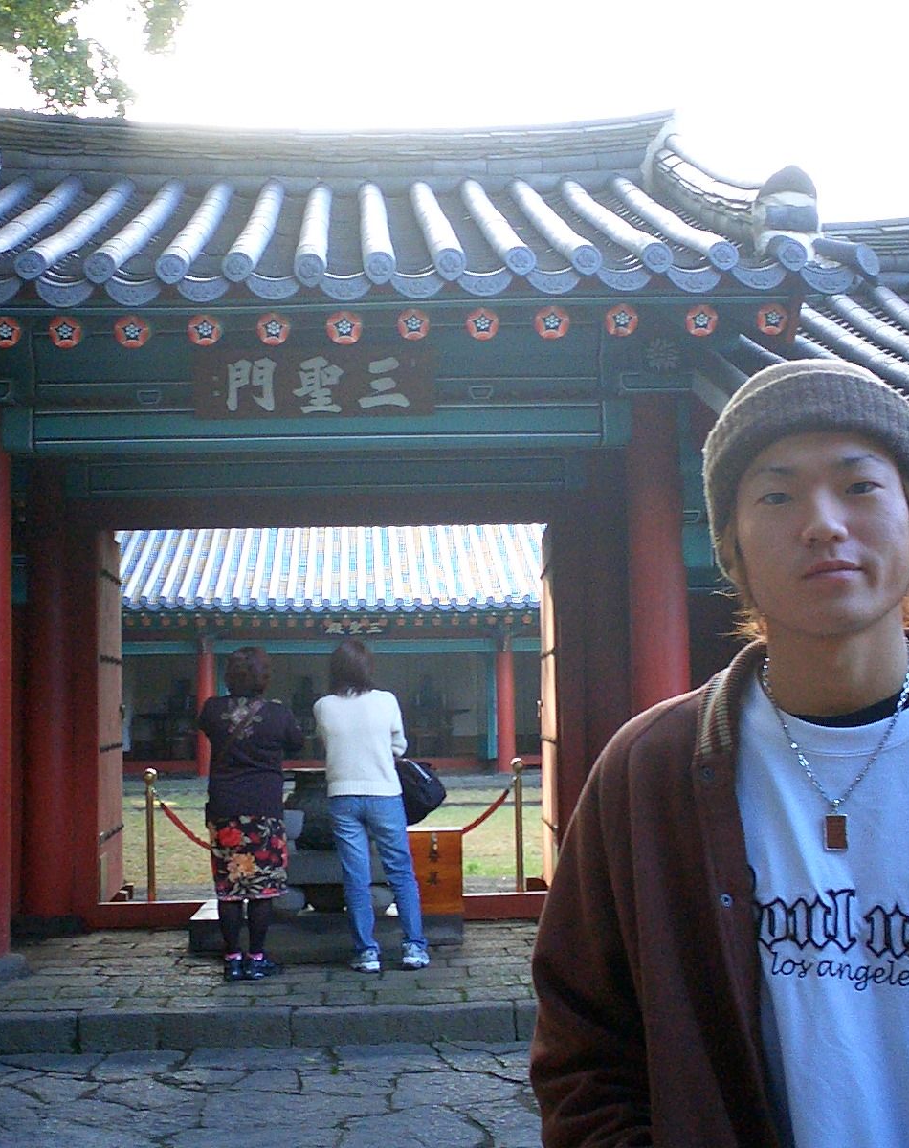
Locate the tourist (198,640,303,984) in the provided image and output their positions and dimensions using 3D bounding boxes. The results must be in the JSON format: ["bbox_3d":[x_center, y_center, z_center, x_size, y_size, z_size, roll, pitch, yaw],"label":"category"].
[{"bbox_3d":[-1.010,1.159,8.157,0.510,1.600,0.370,-1,-5,3],"label":"tourist"}]

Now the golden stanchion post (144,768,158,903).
[{"bbox_3d":[-1.876,1.674,10.148,0.260,0.940,0.260,-1,-5,-2],"label":"golden stanchion post"}]

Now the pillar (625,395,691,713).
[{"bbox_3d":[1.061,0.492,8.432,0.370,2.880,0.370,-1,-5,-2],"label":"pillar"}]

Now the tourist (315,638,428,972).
[{"bbox_3d":[-0.423,1.142,8.246,0.540,1.626,0.380,-1,-5,-2],"label":"tourist"}]

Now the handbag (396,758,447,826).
[{"bbox_3d":[-0.175,1.104,8.296,0.320,0.340,0.180,-1,-5,-2],"label":"handbag"}]

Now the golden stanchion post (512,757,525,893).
[{"bbox_3d":[0.401,1.623,10.218,0.260,0.950,0.260,-1,-5,-2],"label":"golden stanchion post"}]

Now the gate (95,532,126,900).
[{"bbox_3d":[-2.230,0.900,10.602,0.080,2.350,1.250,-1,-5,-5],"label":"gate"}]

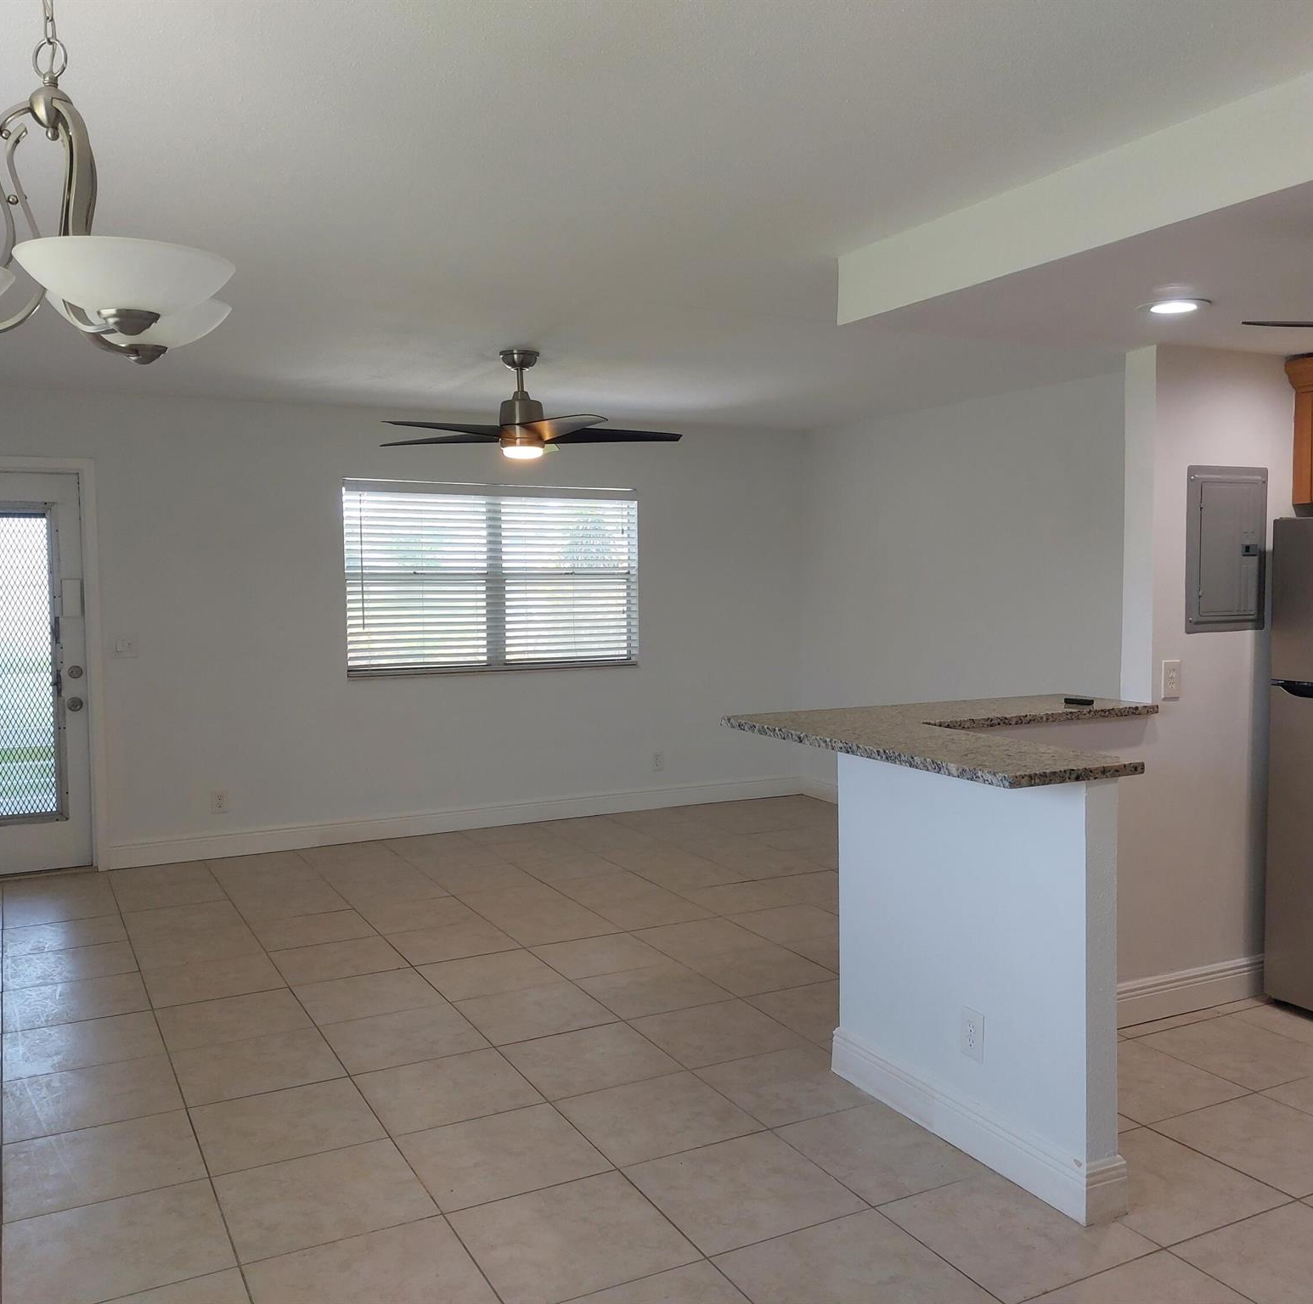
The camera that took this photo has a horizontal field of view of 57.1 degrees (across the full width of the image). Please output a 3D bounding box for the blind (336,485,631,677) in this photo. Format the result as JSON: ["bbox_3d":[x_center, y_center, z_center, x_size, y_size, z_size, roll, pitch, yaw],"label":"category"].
[{"bbox_3d":[-0.931,-0.447,7.186,1.827,1.095,0.060,-2,4,-28],"label":"blind"}]

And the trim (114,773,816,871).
[{"bbox_3d":[-0.909,0.997,7.281,4.362,0.121,0.020,-2,4,-28],"label":"trim"}]

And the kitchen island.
[{"bbox_3d":[1.121,0.749,3.532,1.442,1.076,1.242,-2,4,-28],"label":"kitchen island"}]

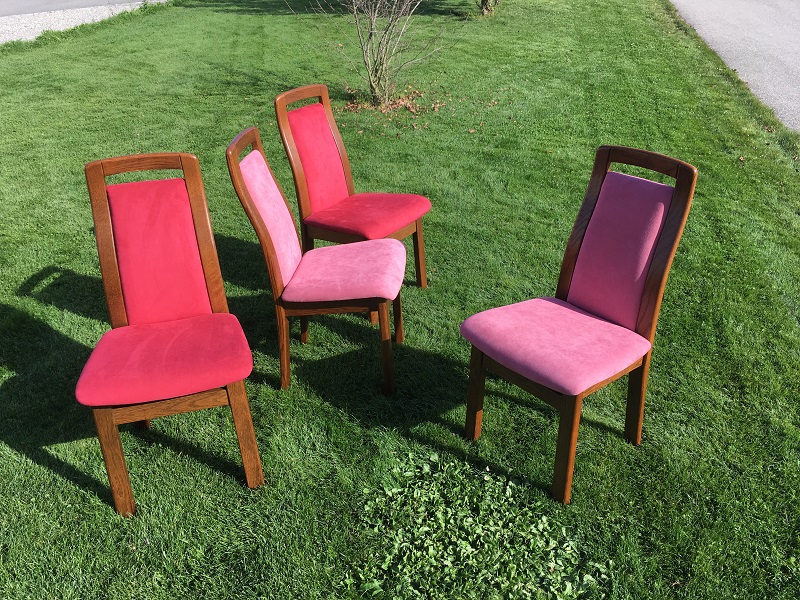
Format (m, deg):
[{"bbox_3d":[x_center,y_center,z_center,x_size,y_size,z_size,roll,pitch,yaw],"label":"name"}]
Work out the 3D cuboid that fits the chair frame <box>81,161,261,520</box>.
[{"bbox_3d":[-0.763,0.091,2.201,0.490,1.000,0.615,-8,29,-14],"label":"chair frame"}]

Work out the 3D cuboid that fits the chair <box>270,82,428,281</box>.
[{"bbox_3d":[-0.219,-0.483,3.268,0.615,1.000,0.490,18,34,31],"label":"chair"}]

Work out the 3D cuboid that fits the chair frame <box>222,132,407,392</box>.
[{"bbox_3d":[-0.285,-0.159,2.666,0.615,1.000,0.490,2,28,6],"label":"chair frame"}]

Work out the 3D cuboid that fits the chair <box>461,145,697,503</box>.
[{"bbox_3d":[0.576,0.060,2.216,0.615,1.000,0.490,-22,34,-32],"label":"chair"}]

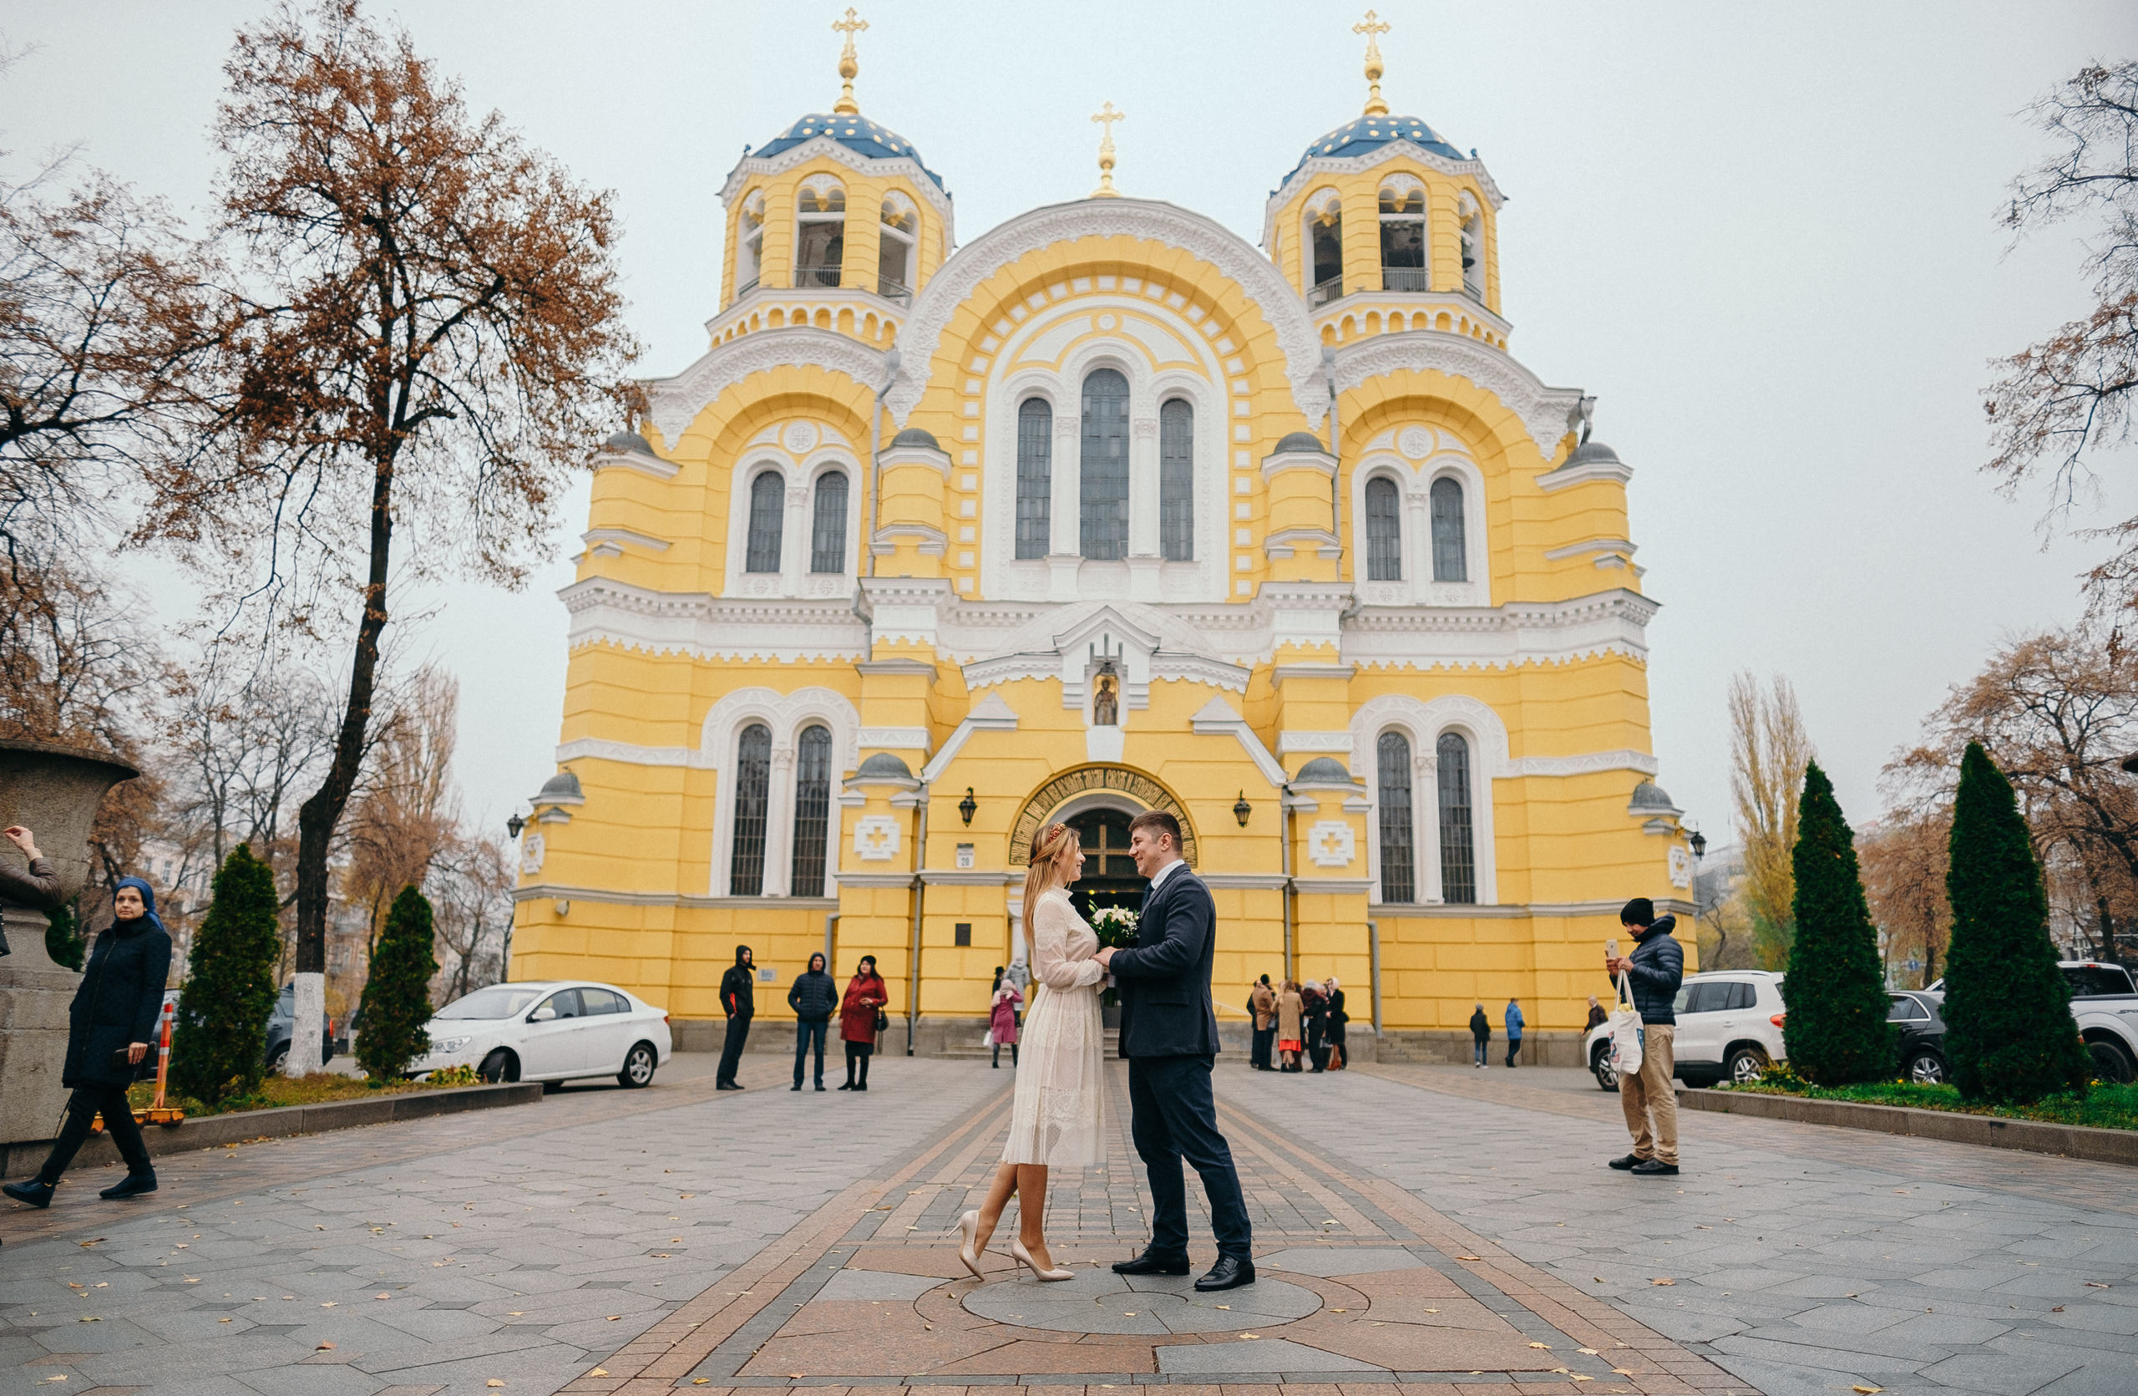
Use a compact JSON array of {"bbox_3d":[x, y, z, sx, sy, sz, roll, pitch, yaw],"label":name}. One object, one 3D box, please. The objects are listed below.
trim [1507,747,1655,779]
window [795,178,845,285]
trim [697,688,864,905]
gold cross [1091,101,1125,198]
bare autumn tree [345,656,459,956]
[{"bbox_3d":[12.522,1.590,34.111,3.550,0.450,1.400,1,-12,2],"label":"trim"},{"bbox_3d":[-6.818,-12.767,39.274,1.400,3.400,0.500,1,-12,2],"label":"window"},{"bbox_3d":[-7.130,2.289,35.372,3.870,5.300,0.600,1,-12,1],"label":"trim"},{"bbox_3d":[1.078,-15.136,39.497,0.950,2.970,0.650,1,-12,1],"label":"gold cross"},{"bbox_3d":[-24.777,5.348,52.720,4.600,13.615,4.600,1,-12,2],"label":"bare autumn tree"}]

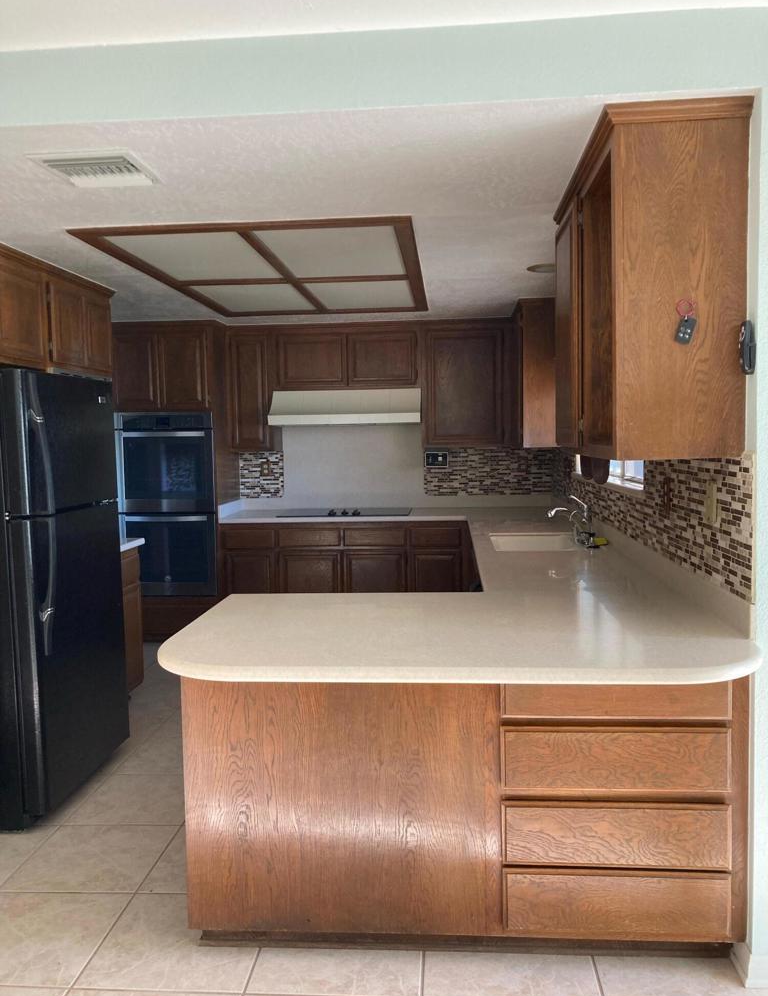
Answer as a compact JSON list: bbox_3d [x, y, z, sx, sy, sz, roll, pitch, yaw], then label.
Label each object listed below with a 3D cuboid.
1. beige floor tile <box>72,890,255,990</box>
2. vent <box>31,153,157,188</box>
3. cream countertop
[{"bbox_3d":[-0.581,1.284,2.406,0.463,0.012,0.463,-1,4,4],"label":"beige floor tile"},{"bbox_3d":[-0.871,-0.995,2.541,0.298,0.025,0.325,-1,4,4],"label":"vent"},{"bbox_3d":[-0.095,0.261,4.117,2.358,0.045,4.421,-1,4,4],"label":"cream countertop"}]

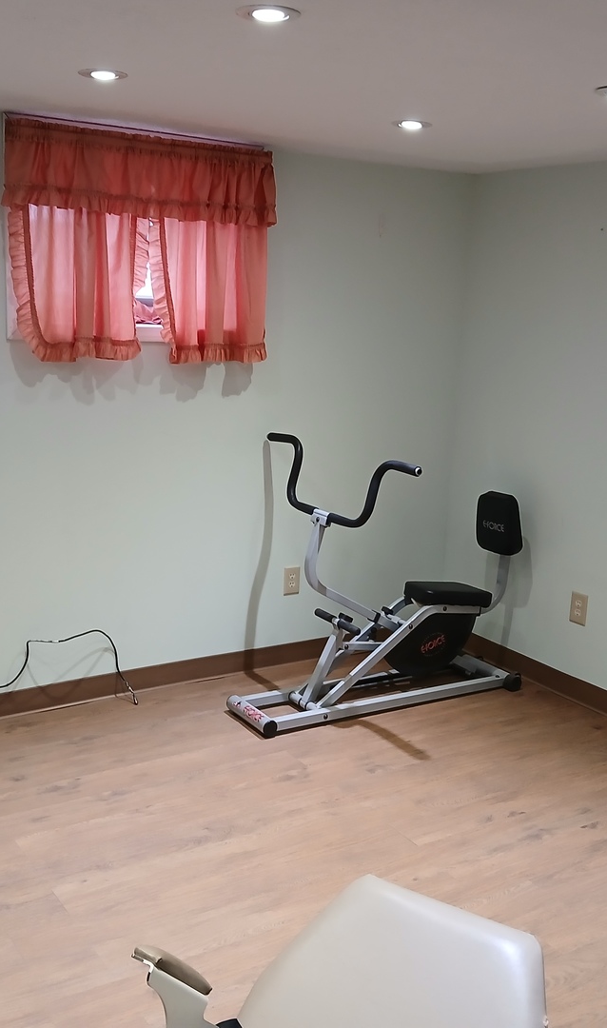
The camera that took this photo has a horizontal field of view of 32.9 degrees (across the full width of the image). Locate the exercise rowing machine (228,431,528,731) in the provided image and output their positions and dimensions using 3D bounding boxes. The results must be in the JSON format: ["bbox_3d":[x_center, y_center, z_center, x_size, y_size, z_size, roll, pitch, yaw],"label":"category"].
[{"bbox_3d":[0.338,0.240,4.133,1.280,1.040,0.870,-5,14,-30],"label":"exercise rowing machine"}]

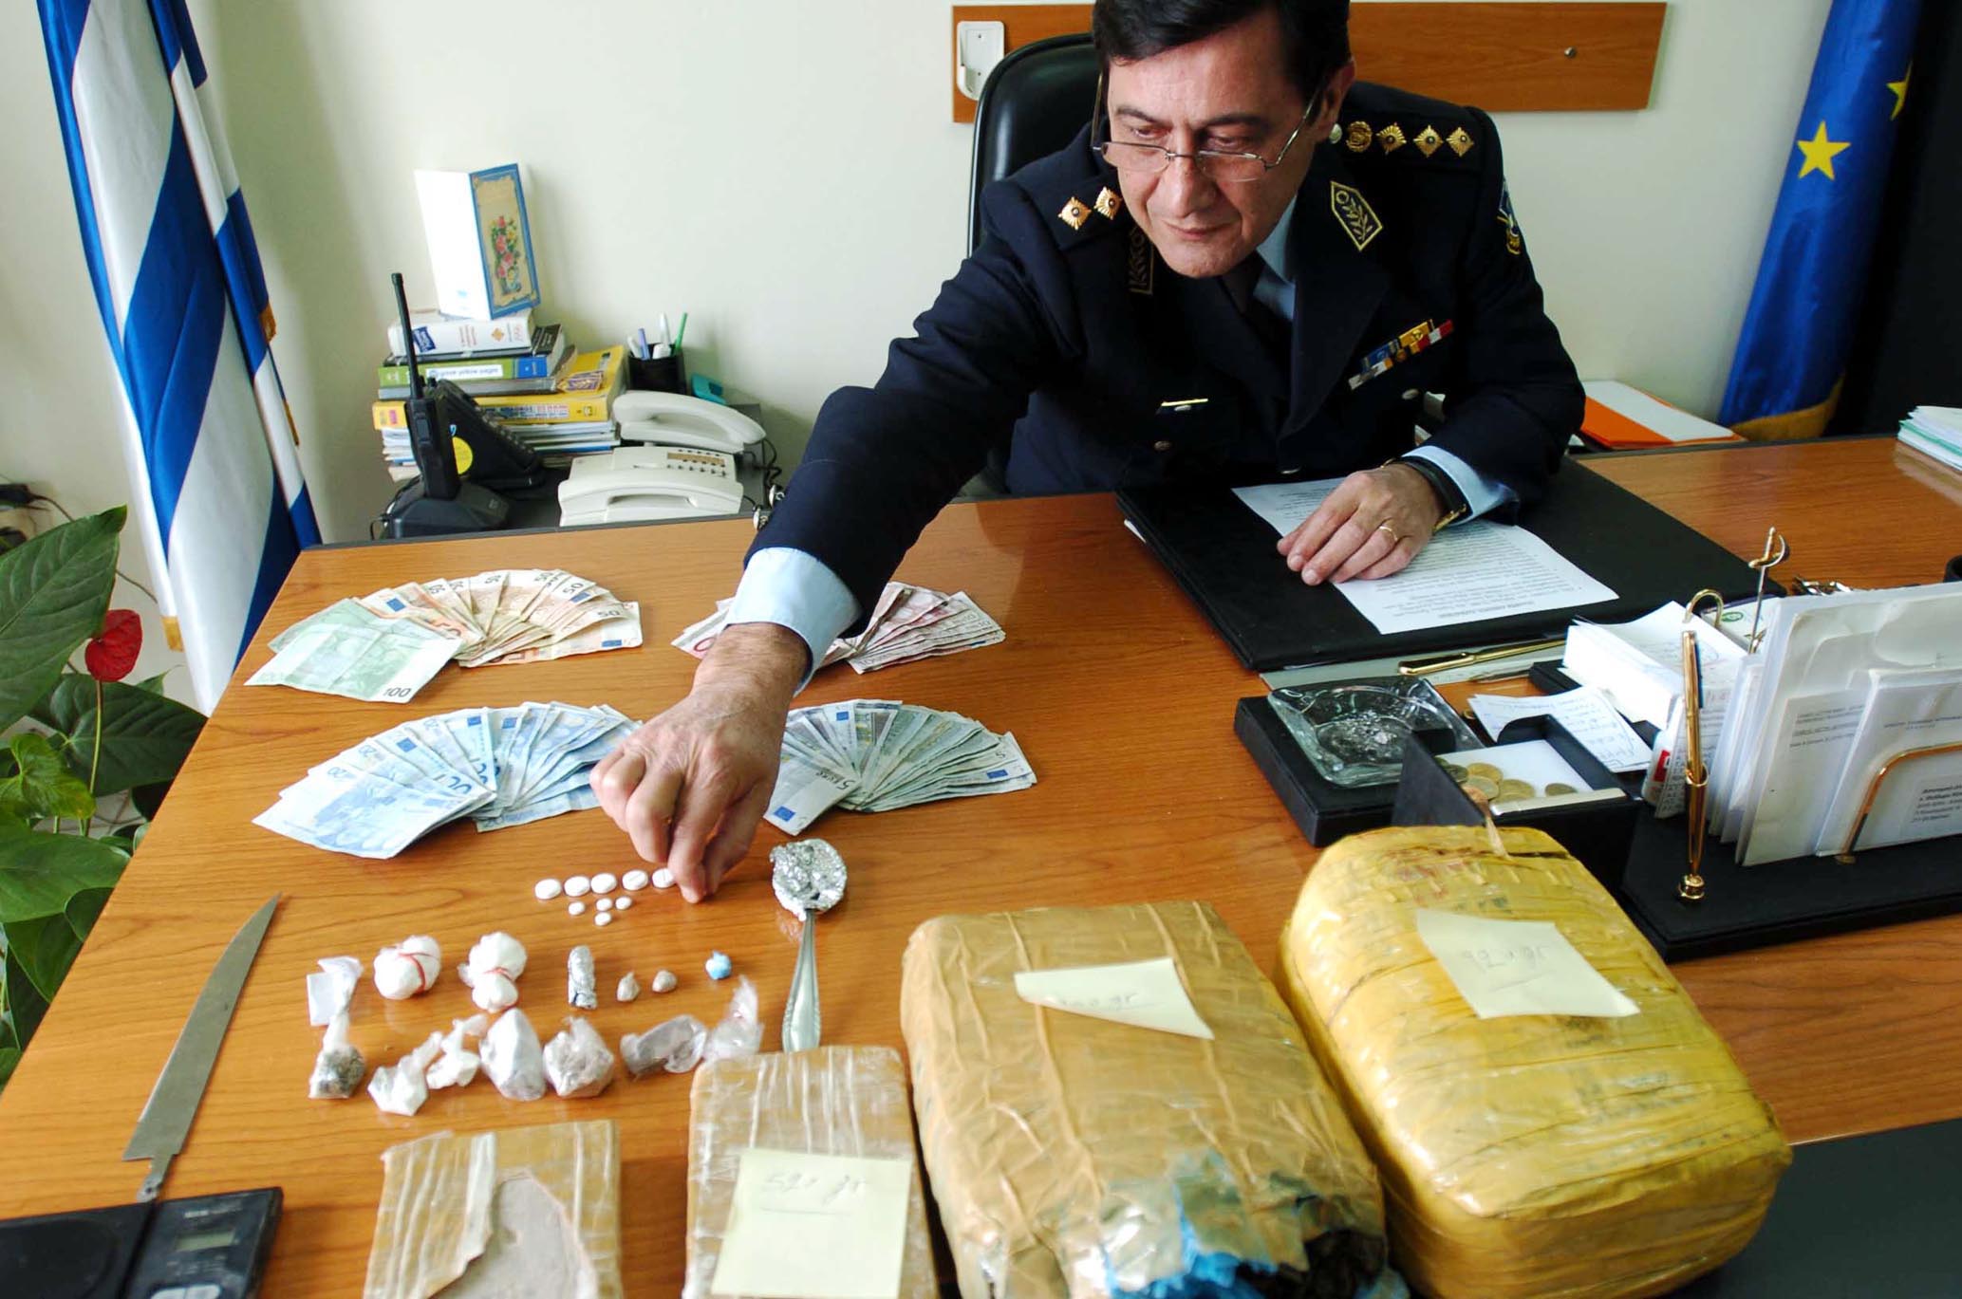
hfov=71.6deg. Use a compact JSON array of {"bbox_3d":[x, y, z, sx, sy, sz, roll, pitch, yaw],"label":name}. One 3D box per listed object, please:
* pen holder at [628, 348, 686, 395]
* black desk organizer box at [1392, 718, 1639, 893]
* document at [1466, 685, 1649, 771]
[{"bbox_3d":[-0.435,-0.353,1.858,0.076,0.100,0.076,-5,30,-8],"label":"pen holder"},{"bbox_3d":[0.306,0.099,0.792,0.090,0.077,0.092,-5,30,-10],"label":"black desk organizer box"},{"bbox_3d":[0.385,0.052,0.908,0.092,0.014,0.098,-2,30,-3],"label":"document"}]

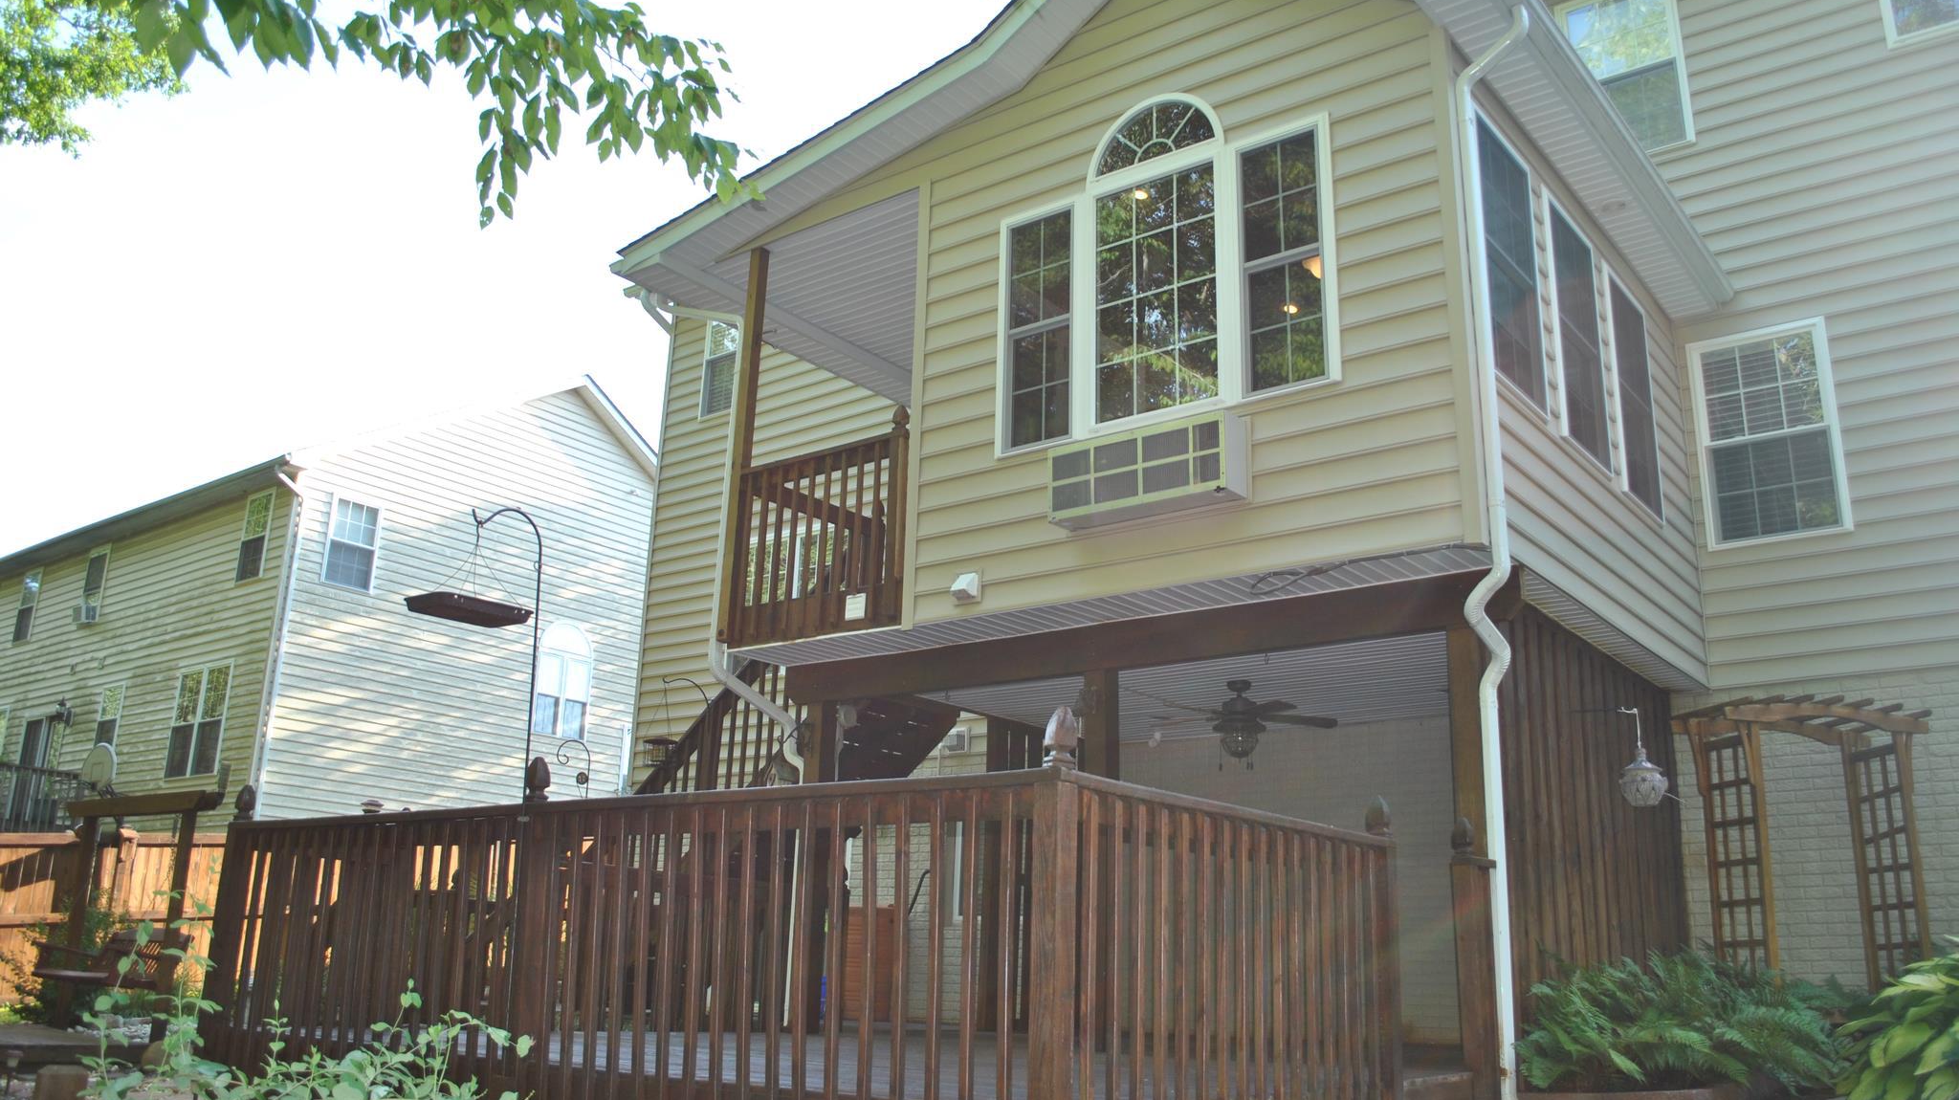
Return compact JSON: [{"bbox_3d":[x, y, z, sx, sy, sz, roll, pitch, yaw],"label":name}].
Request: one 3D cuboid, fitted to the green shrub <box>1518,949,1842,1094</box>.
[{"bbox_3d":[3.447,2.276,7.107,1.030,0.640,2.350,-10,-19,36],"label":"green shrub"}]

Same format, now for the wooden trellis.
[{"bbox_3d":[4.922,1.910,8.604,1.360,2.060,0.660,5,-16,-13],"label":"wooden trellis"}]

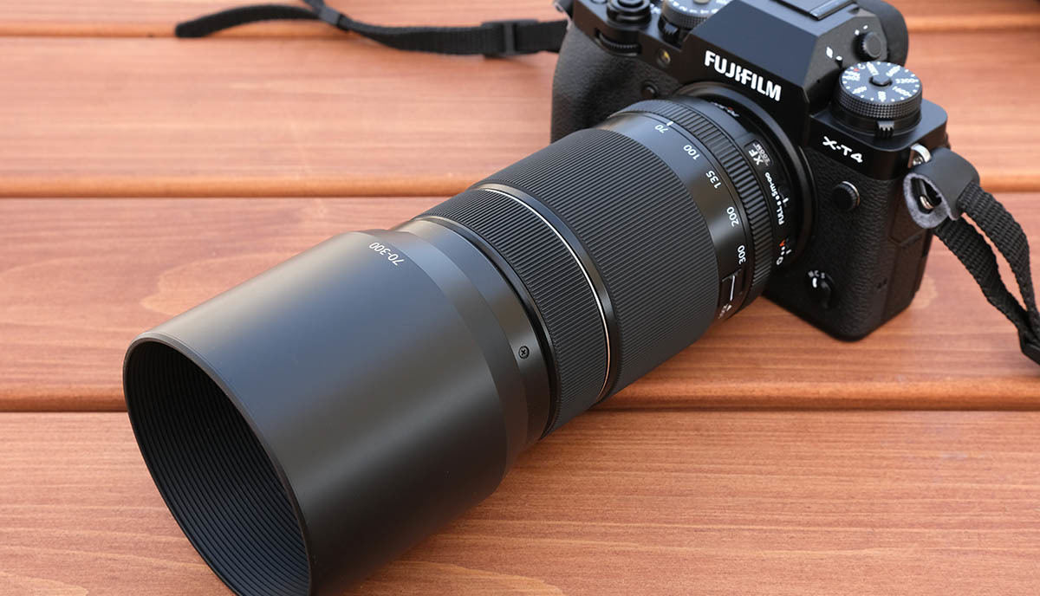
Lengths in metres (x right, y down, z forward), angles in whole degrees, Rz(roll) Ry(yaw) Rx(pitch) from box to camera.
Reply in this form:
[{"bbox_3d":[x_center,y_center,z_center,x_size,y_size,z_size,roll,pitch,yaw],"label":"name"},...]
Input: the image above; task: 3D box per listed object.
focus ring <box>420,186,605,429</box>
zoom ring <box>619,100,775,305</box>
[{"bbox_3d":[-0.006,0.006,0.411,0.019,0.071,0.071,-30,48,-34],"label":"focus ring"},{"bbox_3d":[0.047,-0.025,0.452,0.011,0.074,0.074,-30,48,-34],"label":"zoom ring"}]

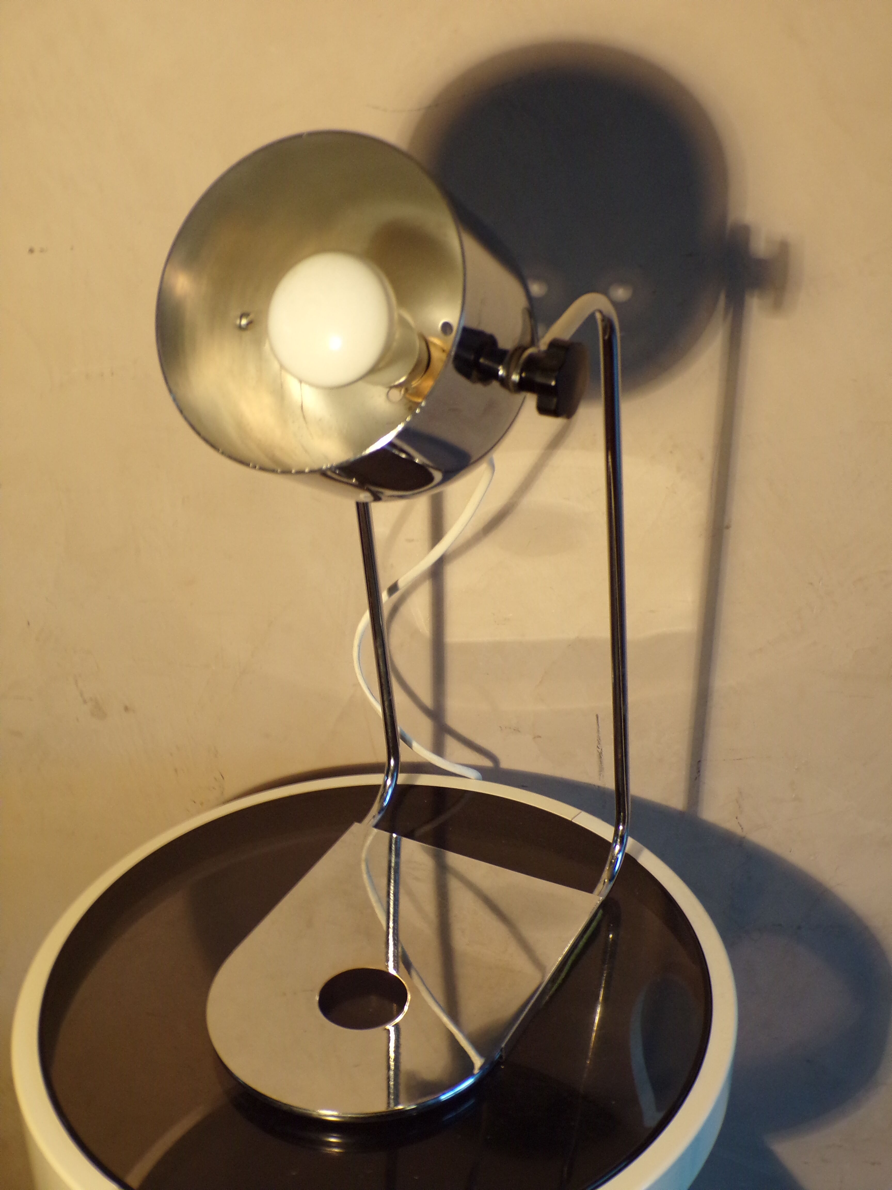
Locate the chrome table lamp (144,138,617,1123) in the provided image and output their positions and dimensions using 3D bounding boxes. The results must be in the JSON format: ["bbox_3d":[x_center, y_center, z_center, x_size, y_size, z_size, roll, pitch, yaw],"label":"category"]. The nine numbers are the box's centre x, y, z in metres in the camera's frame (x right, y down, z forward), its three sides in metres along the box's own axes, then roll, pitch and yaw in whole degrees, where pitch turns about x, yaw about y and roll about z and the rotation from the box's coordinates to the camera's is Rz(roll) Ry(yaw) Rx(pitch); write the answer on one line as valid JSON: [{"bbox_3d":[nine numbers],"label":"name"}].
[{"bbox_3d":[-0.021,0.004,0.717,0.203,0.459,0.262,12,30,25],"label":"chrome table lamp"}]

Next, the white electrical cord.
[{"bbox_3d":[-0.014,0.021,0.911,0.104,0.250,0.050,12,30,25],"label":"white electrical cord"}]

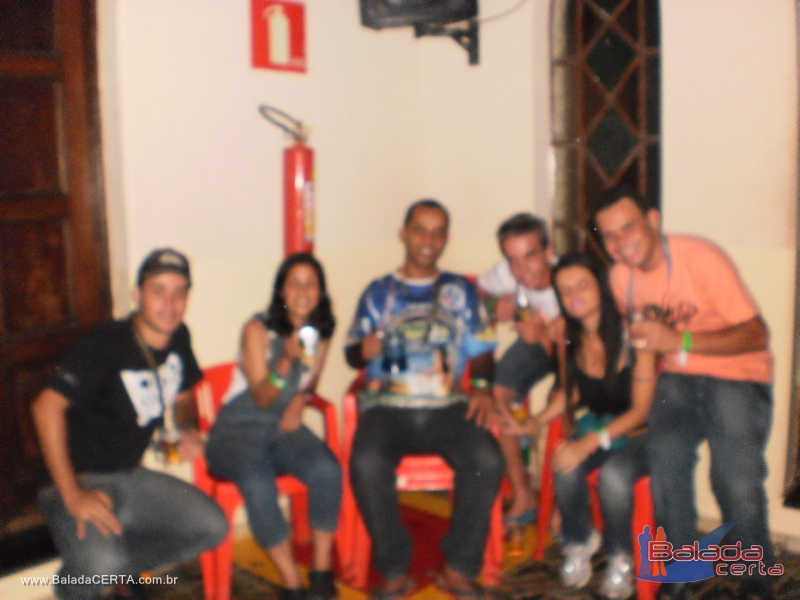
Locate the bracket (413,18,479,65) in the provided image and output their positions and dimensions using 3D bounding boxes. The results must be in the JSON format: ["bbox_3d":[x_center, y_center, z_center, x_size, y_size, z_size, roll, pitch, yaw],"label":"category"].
[{"bbox_3d":[0.208,-1.156,3.720,0.360,0.210,0.090,-8,9,-39],"label":"bracket"}]

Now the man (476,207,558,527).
[{"bbox_3d":[0.510,0.326,3.199,0.520,1.310,0.720,2,8,28],"label":"man"}]

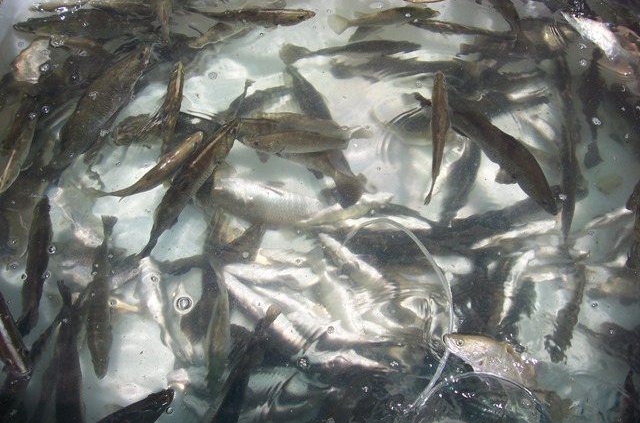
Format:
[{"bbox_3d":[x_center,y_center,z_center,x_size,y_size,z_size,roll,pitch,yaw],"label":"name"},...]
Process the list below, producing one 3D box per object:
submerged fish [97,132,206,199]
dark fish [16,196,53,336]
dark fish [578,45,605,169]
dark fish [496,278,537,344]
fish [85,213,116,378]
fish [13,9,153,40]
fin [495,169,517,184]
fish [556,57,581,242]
[{"bbox_3d":[-0.300,-0.084,1.073,0.216,0.060,0.034,-33,67,-16],"label":"submerged fish"},{"bbox_3d":[-0.490,0.088,1.044,0.040,0.060,0.258,-4,62,-2],"label":"dark fish"},{"bbox_3d":[0.577,-0.223,1.270,0.040,0.060,0.308,12,65,6],"label":"dark fish"},{"bbox_3d":[0.344,0.173,1.055,0.042,0.060,0.170,28,67,13],"label":"dark fish"},{"bbox_3d":[-0.356,0.132,0.998,0.042,0.060,0.286,-6,62,-3],"label":"fish"},{"bbox_3d":[-0.503,-0.384,1.282,0.297,0.070,0.045,2,64,1],"label":"fish"},{"bbox_3d":[0.346,-0.066,1.127,0.047,0.012,0.030,-28,67,-13],"label":"fin"},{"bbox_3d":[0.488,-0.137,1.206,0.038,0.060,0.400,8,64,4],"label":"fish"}]

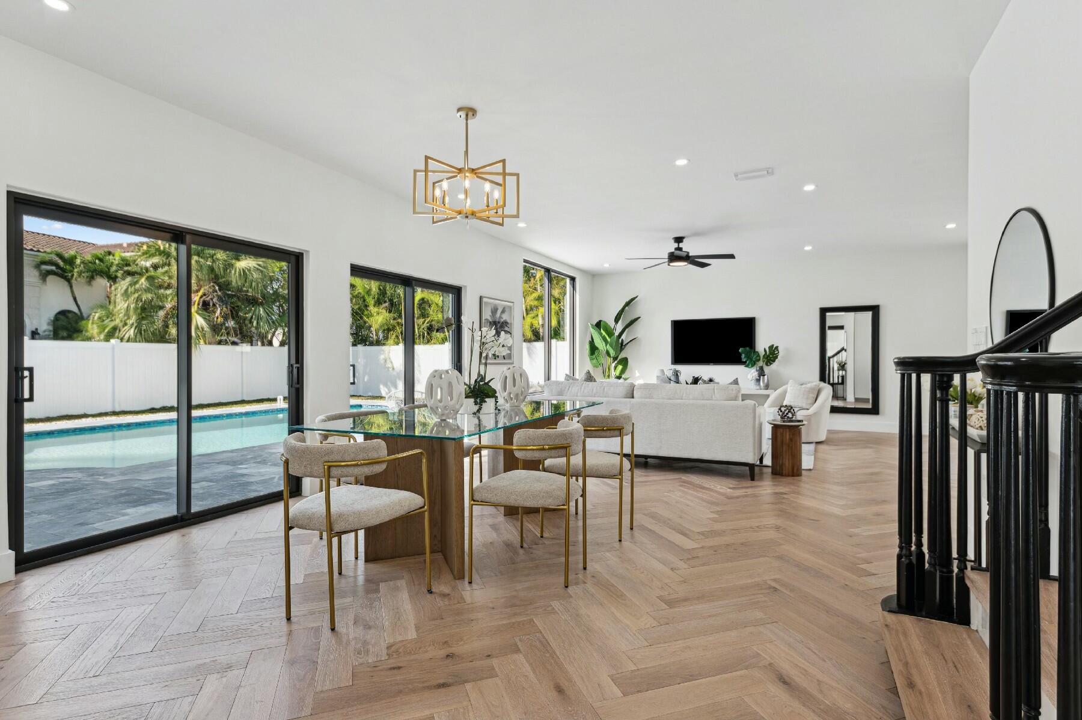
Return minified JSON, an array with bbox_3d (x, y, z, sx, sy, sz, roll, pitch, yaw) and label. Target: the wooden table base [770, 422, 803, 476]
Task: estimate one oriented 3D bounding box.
[{"bbox_3d":[2.432,0.885,5.347,0.300,0.500,0.280,0,0,26],"label":"wooden table base"}]

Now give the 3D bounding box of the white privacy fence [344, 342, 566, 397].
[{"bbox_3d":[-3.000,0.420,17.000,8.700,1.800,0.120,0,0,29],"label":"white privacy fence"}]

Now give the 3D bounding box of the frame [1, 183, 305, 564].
[{"bbox_3d":[-2.469,0.125,3.731,0.140,2.052,1.904,0,0,26],"label":"frame"}]

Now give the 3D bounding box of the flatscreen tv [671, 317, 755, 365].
[{"bbox_3d":[3.046,-0.324,9.608,1.450,0.820,0.070,0,0,26],"label":"flatscreen tv"}]

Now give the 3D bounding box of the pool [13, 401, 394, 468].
[{"bbox_3d":[-5.954,1.895,10.978,5.200,1.100,9.400,0,0,26],"label":"pool"}]

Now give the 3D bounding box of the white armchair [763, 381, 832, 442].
[{"bbox_3d":[3.671,0.722,7.702,0.810,0.810,0.820,0,0,-26],"label":"white armchair"}]

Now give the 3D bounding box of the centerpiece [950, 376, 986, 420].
[{"bbox_3d":[2.268,0.204,2.875,0.178,0.238,0.218,0,0,26],"label":"centerpiece"}]

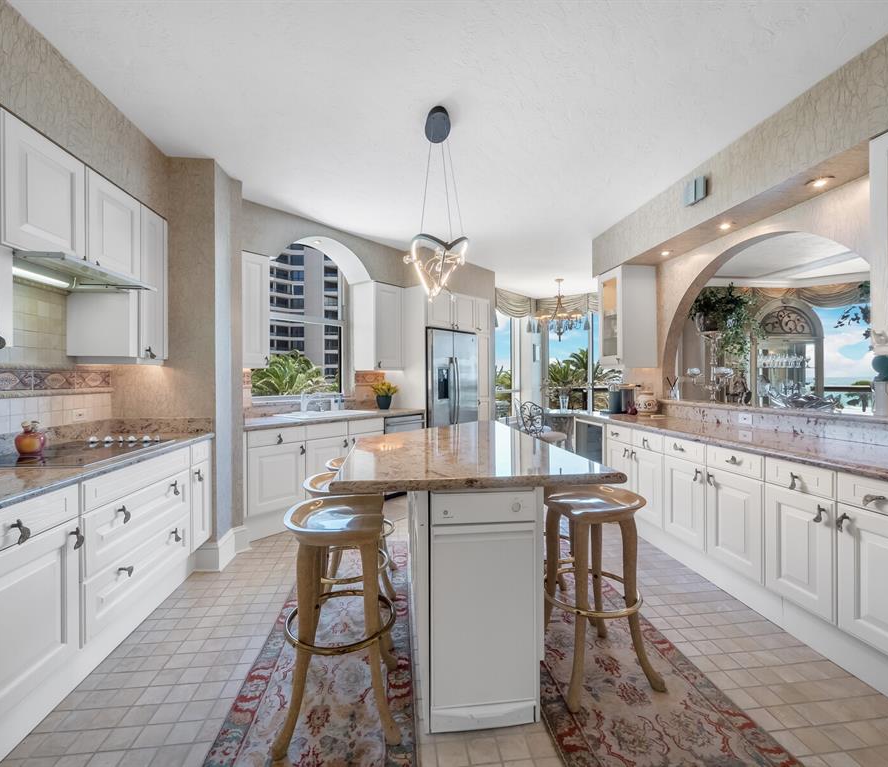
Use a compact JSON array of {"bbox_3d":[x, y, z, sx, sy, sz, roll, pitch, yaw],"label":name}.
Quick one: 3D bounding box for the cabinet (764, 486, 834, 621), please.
[{"bbox_3d":[1.983,0.807,2.063,0.500,0.553,0.362,0,0,-7],"label":"cabinet"}]

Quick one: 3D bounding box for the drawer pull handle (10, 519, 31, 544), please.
[{"bbox_3d":[-1.460,0.503,1.428,0.035,0.090,0.045,0,0,-7],"label":"drawer pull handle"}]

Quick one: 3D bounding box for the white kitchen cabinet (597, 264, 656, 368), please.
[{"bbox_3d":[1.905,-0.666,4.316,0.370,0.980,0.470,0,0,-7],"label":"white kitchen cabinet"}]

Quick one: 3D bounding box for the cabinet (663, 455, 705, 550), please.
[{"bbox_3d":[1.858,0.801,2.830,0.500,0.560,0.395,0,0,-7],"label":"cabinet"}]

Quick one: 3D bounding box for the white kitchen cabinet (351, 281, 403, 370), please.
[{"bbox_3d":[-0.784,-0.655,5.007,0.350,1.015,0.460,0,1,40],"label":"white kitchen cabinet"}]

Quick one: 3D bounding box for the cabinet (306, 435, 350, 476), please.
[{"bbox_3d":[-1.244,0.777,3.901,0.500,0.570,0.452,0,1,38],"label":"cabinet"}]

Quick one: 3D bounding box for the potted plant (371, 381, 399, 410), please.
[{"bbox_3d":[-0.687,0.139,4.780,0.320,0.350,0.310,0,0,-7],"label":"potted plant"}]

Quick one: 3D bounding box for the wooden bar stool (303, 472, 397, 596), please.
[{"bbox_3d":[-0.484,0.873,2.135,0.448,0.730,0.448,0,0,-7],"label":"wooden bar stool"}]

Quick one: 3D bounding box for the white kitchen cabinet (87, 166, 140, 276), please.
[{"bbox_3d":[-1.960,-0.850,2.231,0.360,0.458,0.430,0,0,-7],"label":"white kitchen cabinet"}]

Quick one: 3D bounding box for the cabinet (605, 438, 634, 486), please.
[{"bbox_3d":[1.764,0.797,3.619,0.500,0.555,0.395,0,0,-7],"label":"cabinet"}]

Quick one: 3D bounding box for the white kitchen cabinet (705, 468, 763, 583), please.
[{"bbox_3d":[1.936,0.804,2.460,0.500,0.553,0.420,0,0,-7],"label":"white kitchen cabinet"}]

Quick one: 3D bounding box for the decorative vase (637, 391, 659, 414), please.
[{"bbox_3d":[2.231,0.220,4.537,0.242,0.269,0.242,0,0,-7],"label":"decorative vase"}]

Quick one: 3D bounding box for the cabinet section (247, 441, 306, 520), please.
[{"bbox_3d":[-1.530,0.748,3.494,0.500,0.510,0.480,0,1,38],"label":"cabinet section"}]

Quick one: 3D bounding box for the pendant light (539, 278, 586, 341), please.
[{"bbox_3d":[1.837,-1.135,6.525,0.757,0.977,0.757,0,0,-7],"label":"pendant light"}]

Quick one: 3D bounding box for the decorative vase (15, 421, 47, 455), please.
[{"bbox_3d":[-2.114,0.283,2.116,0.110,0.165,0.110,0,0,-7],"label":"decorative vase"}]

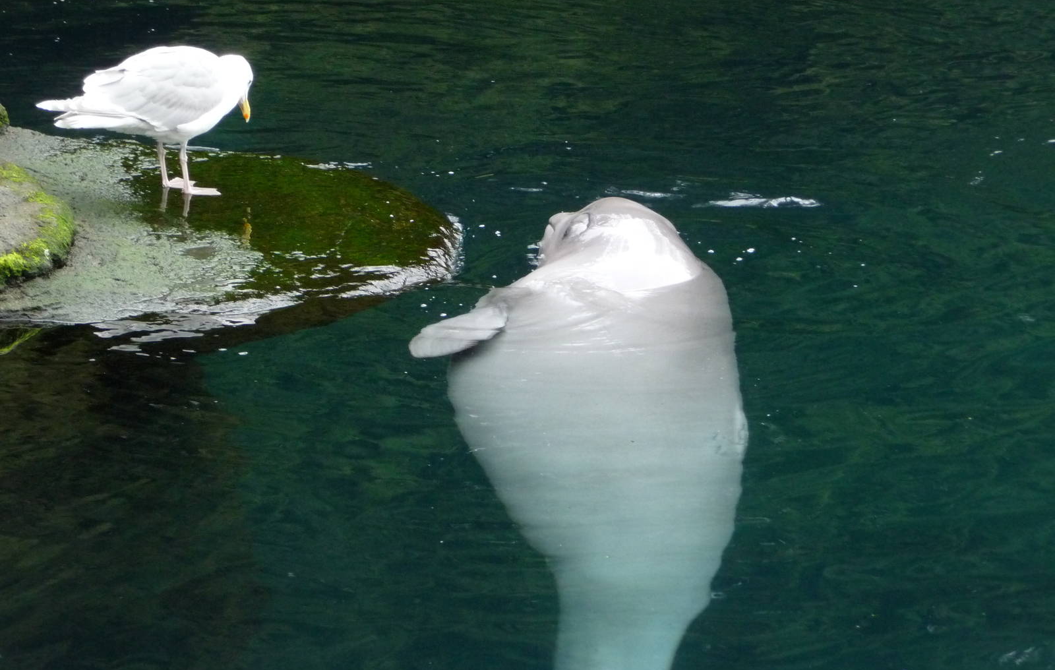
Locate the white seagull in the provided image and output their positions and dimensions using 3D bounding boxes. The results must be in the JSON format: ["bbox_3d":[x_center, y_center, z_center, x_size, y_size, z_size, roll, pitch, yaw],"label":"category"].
[{"bbox_3d":[-0.759,-0.415,7.750,0.495,0.305,0.170,-16,29,-35],"label":"white seagull"}]

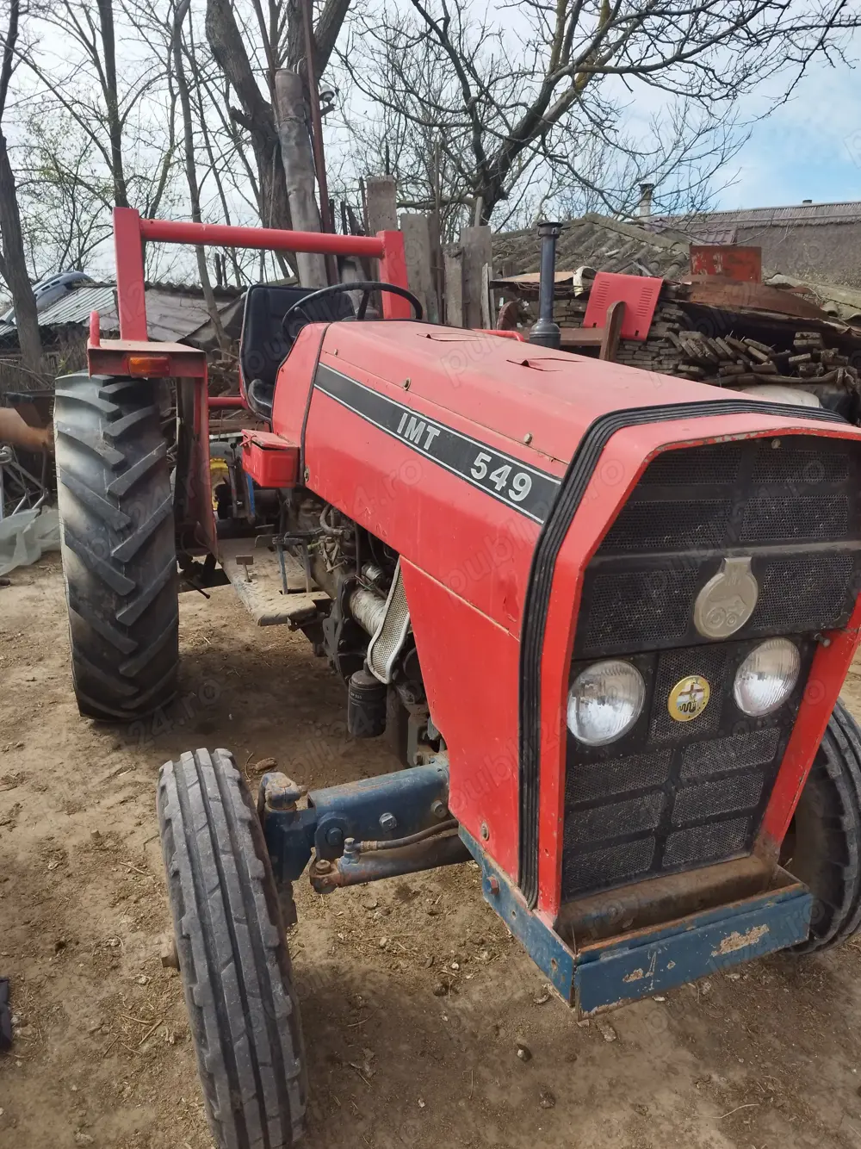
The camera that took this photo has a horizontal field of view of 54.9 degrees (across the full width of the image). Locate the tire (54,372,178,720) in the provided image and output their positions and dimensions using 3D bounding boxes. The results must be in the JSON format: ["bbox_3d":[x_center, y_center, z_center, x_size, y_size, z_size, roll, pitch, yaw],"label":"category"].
[{"bbox_3d":[-1.274,-0.114,3.324,0.365,1.365,1.365,-4,17,-24],"label":"tire"}]

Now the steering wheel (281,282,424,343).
[{"bbox_3d":[-0.253,-0.809,2.695,0.440,0.070,0.440,-8,-9,-1],"label":"steering wheel"}]

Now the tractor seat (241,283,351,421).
[{"bbox_3d":[-0.460,-0.805,3.144,0.450,0.520,0.500,-4,17,-24],"label":"tractor seat"}]

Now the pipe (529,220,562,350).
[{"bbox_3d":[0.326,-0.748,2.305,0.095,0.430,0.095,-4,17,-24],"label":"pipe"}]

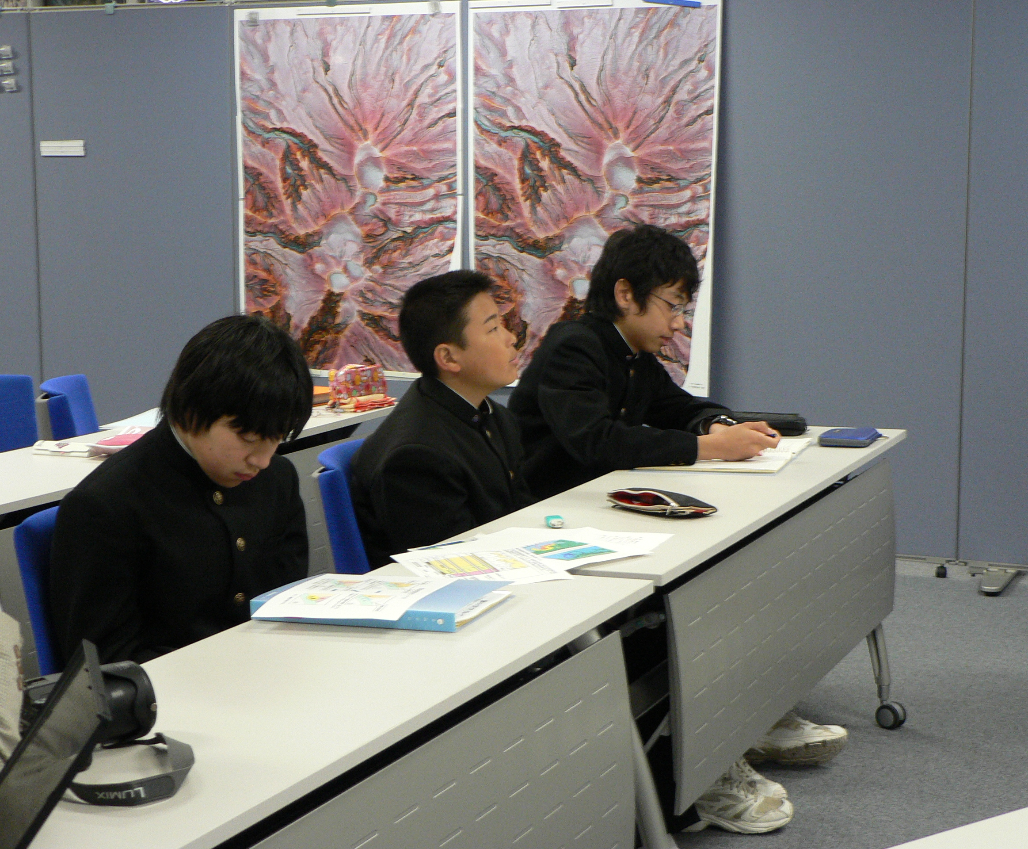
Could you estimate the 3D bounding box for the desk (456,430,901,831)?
[{"bbox_3d":[0.396,0.467,4.036,0.460,0.705,1.800,3,8,23],"label":"desk"}]

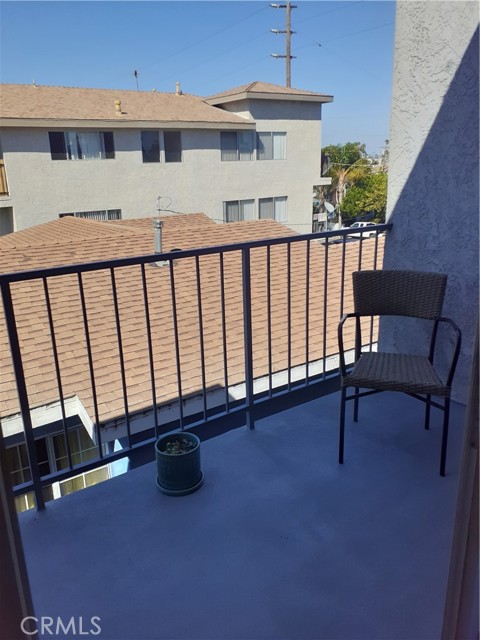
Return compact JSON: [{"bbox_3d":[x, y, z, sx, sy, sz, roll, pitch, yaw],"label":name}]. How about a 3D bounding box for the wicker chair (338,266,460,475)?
[{"bbox_3d":[0.778,0.233,2.499,0.570,0.860,0.549,3,16,16],"label":"wicker chair"}]

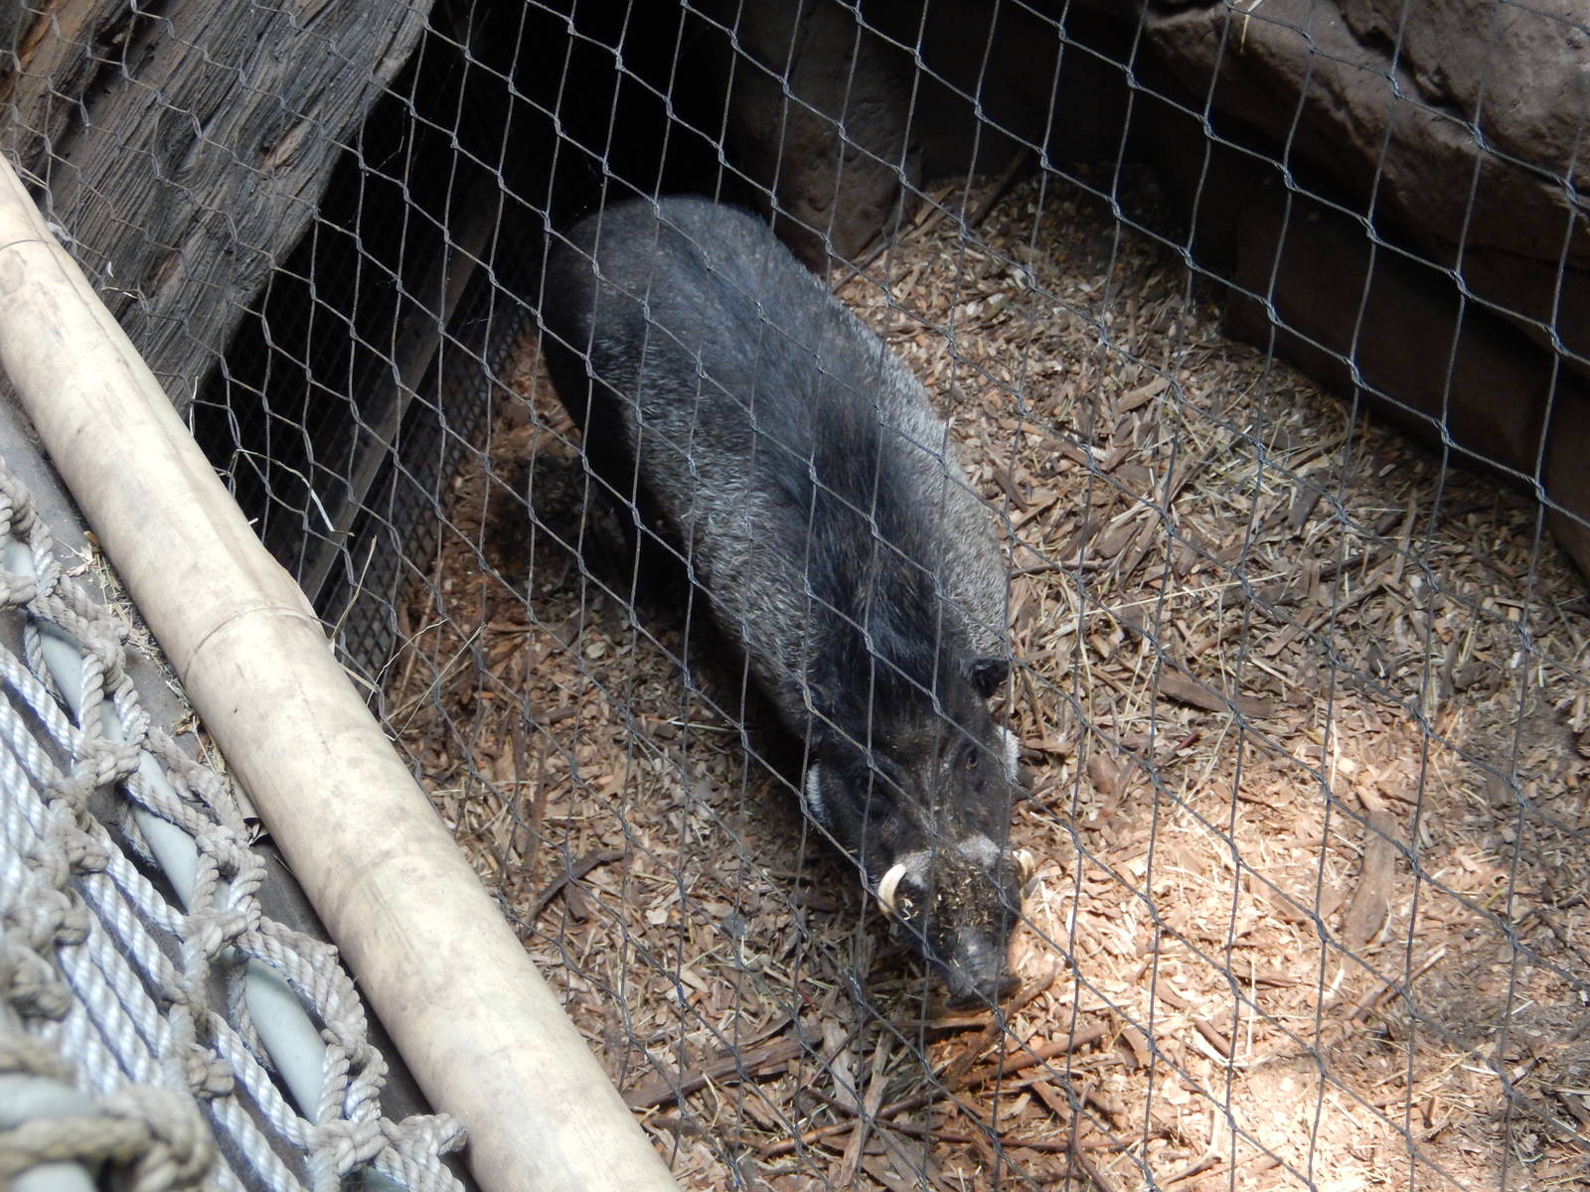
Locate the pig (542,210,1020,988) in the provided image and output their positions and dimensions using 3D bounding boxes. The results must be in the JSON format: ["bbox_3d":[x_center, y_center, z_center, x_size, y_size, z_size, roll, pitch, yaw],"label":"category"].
[{"bbox_3d":[0.007,-0.060,3.521,0.340,0.550,1.080,-12,37,-17],"label":"pig"}]

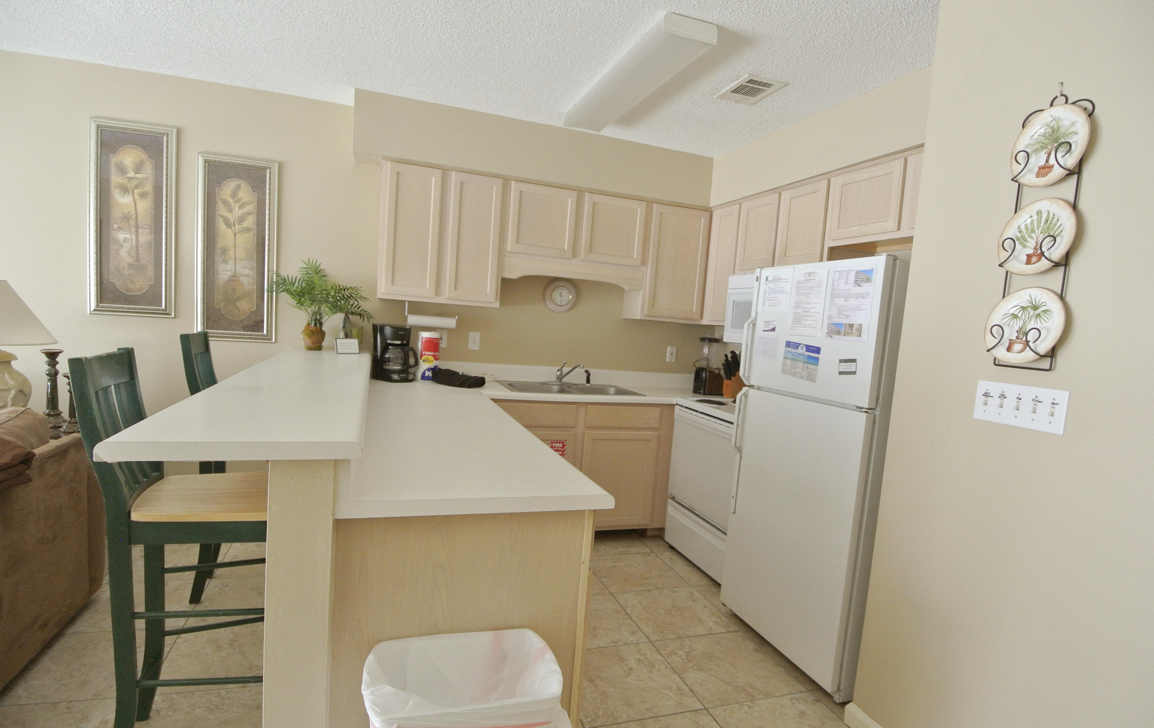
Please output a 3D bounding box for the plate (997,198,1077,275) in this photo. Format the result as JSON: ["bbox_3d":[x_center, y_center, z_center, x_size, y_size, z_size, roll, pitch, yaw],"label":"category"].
[{"bbox_3d":[1.229,-0.338,1.548,0.025,0.205,0.205,3,5,-19],"label":"plate"}]

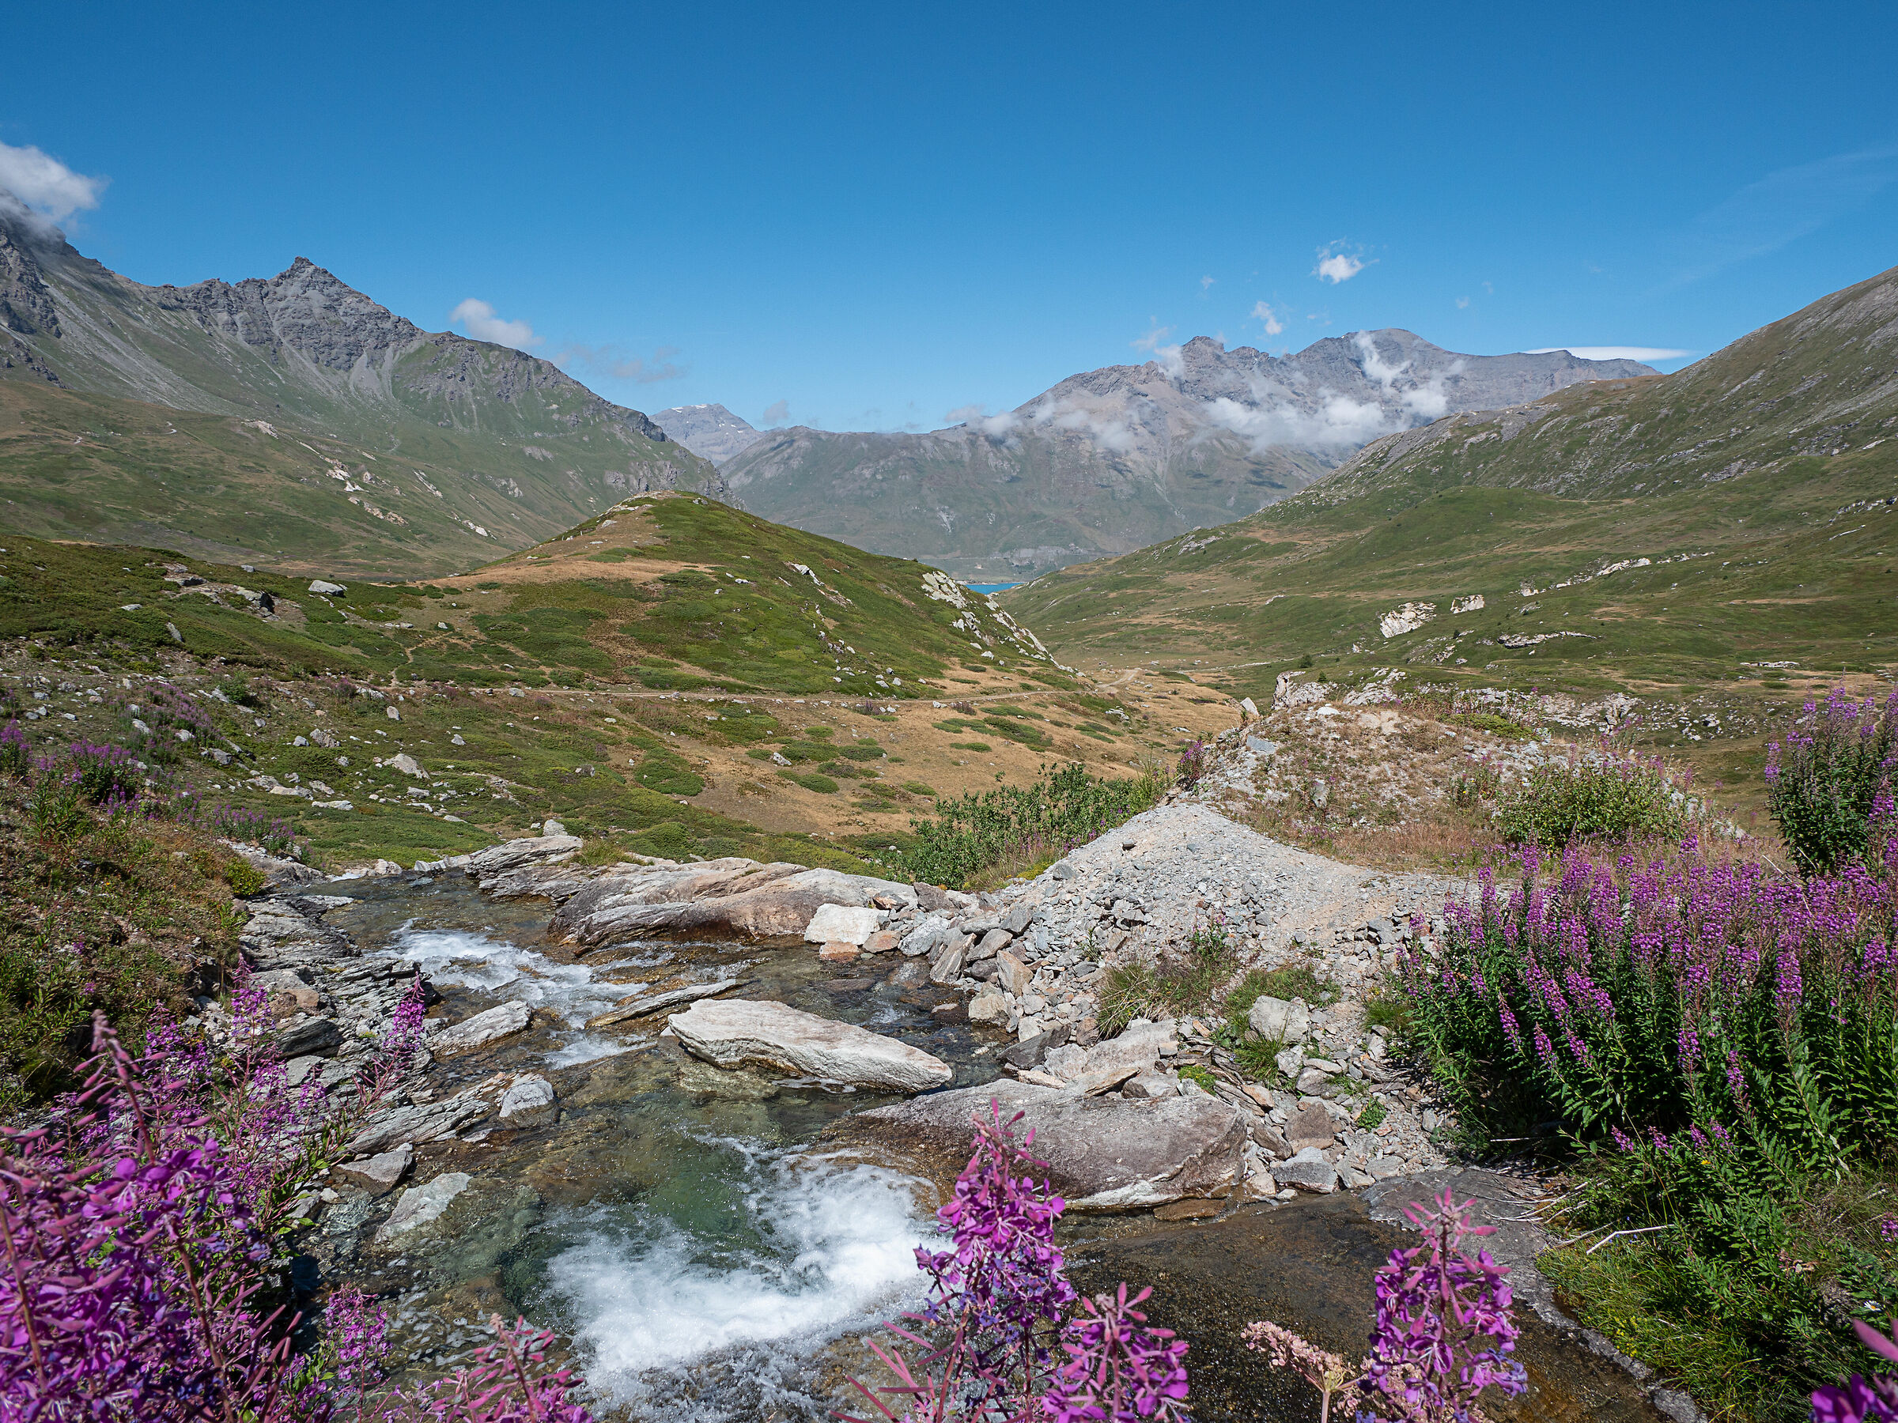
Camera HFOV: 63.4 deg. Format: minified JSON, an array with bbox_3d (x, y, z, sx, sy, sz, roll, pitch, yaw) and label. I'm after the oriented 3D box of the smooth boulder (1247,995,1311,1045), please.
[{"bbox_3d":[1.418,1.333,6.600,0.270,0.185,0.210,2,8,12],"label":"smooth boulder"}]

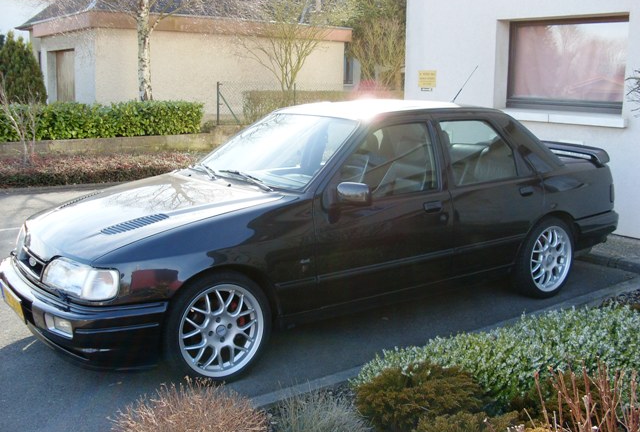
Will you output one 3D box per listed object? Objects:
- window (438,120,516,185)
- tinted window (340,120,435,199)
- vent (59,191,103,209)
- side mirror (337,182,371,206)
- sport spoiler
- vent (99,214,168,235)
[{"bbox_3d":[1.040,-0.424,4.594,0.600,0.410,0.050,-7,-10,-34],"label":"window"},{"bbox_3d":[0.393,-0.332,4.152,0.780,0.420,0.050,-7,-10,-34],"label":"tinted window"},{"bbox_3d":[-1.469,-0.096,4.323,0.310,0.025,0.090,-23,17,-37],"label":"vent"},{"bbox_3d":[0.185,-0.117,3.814,0.100,0.125,0.195,-7,13,-34],"label":"side mirror"},{"bbox_3d":[1.842,-0.543,6.008,0.280,0.160,1.260,-7,13,-34],"label":"sport spoiler"},{"bbox_3d":[-0.933,0.042,3.568,0.310,0.025,0.090,-18,23,-25],"label":"vent"}]

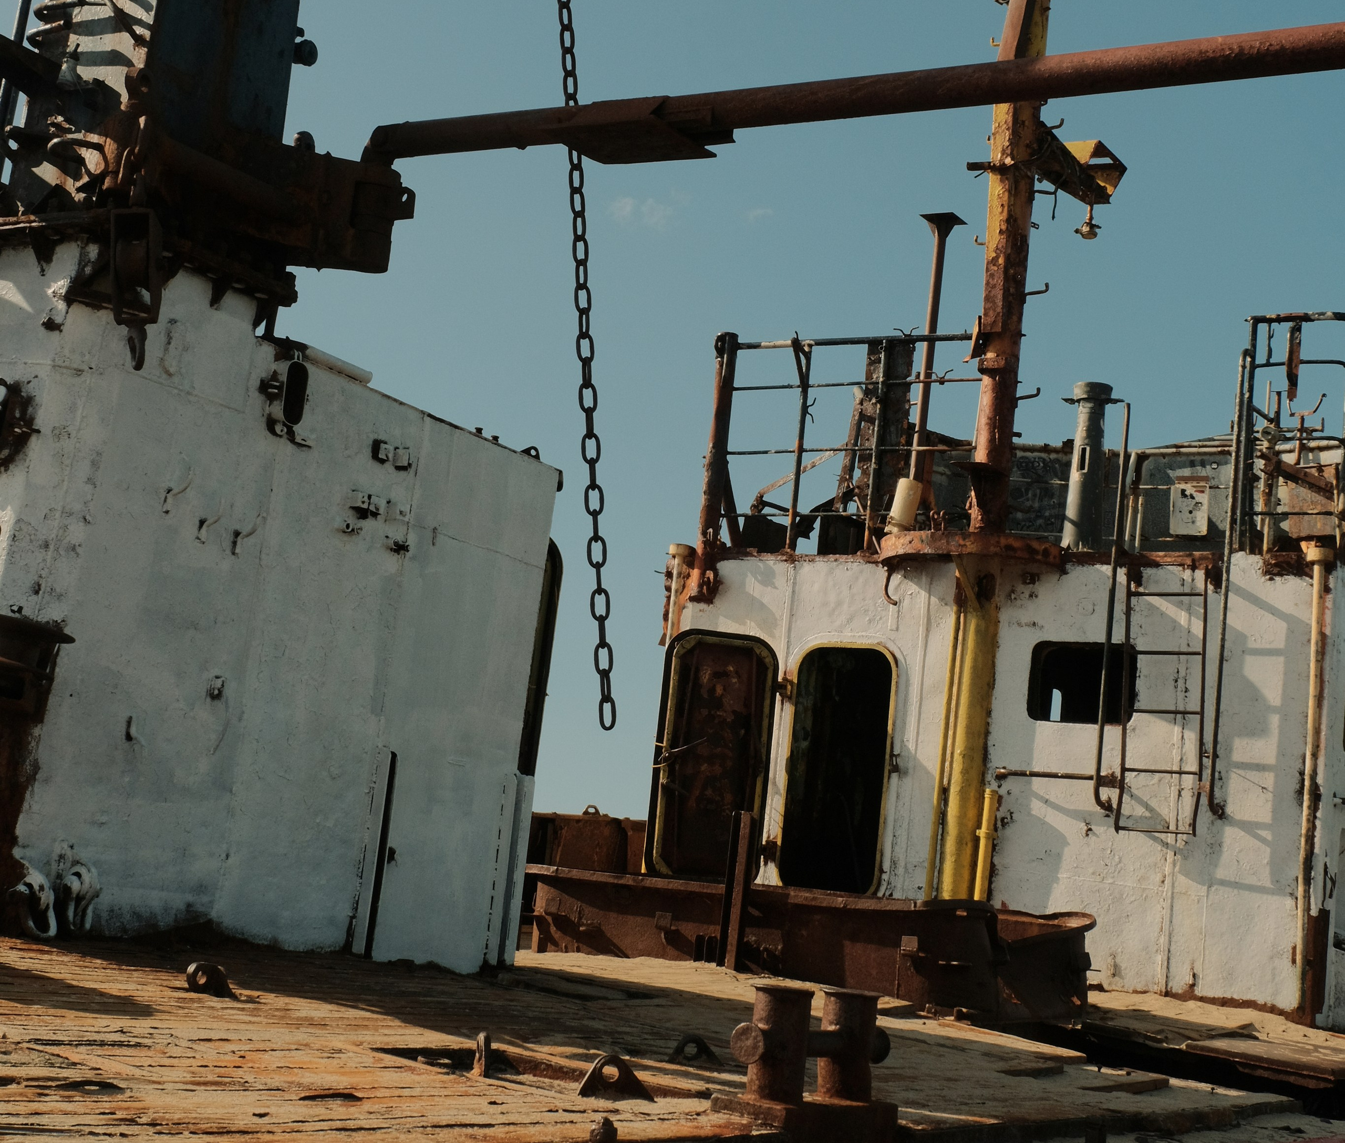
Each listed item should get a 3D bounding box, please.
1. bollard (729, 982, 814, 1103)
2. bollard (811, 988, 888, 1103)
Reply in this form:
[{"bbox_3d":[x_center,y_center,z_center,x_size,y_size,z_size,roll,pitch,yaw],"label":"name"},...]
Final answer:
[{"bbox_3d":[0.260,1.246,4.863,0.165,0.310,0.250,-1,-12,32],"label":"bollard"},{"bbox_3d":[0.516,1.340,5.235,0.165,0.310,0.250,-1,-12,32],"label":"bollard"}]

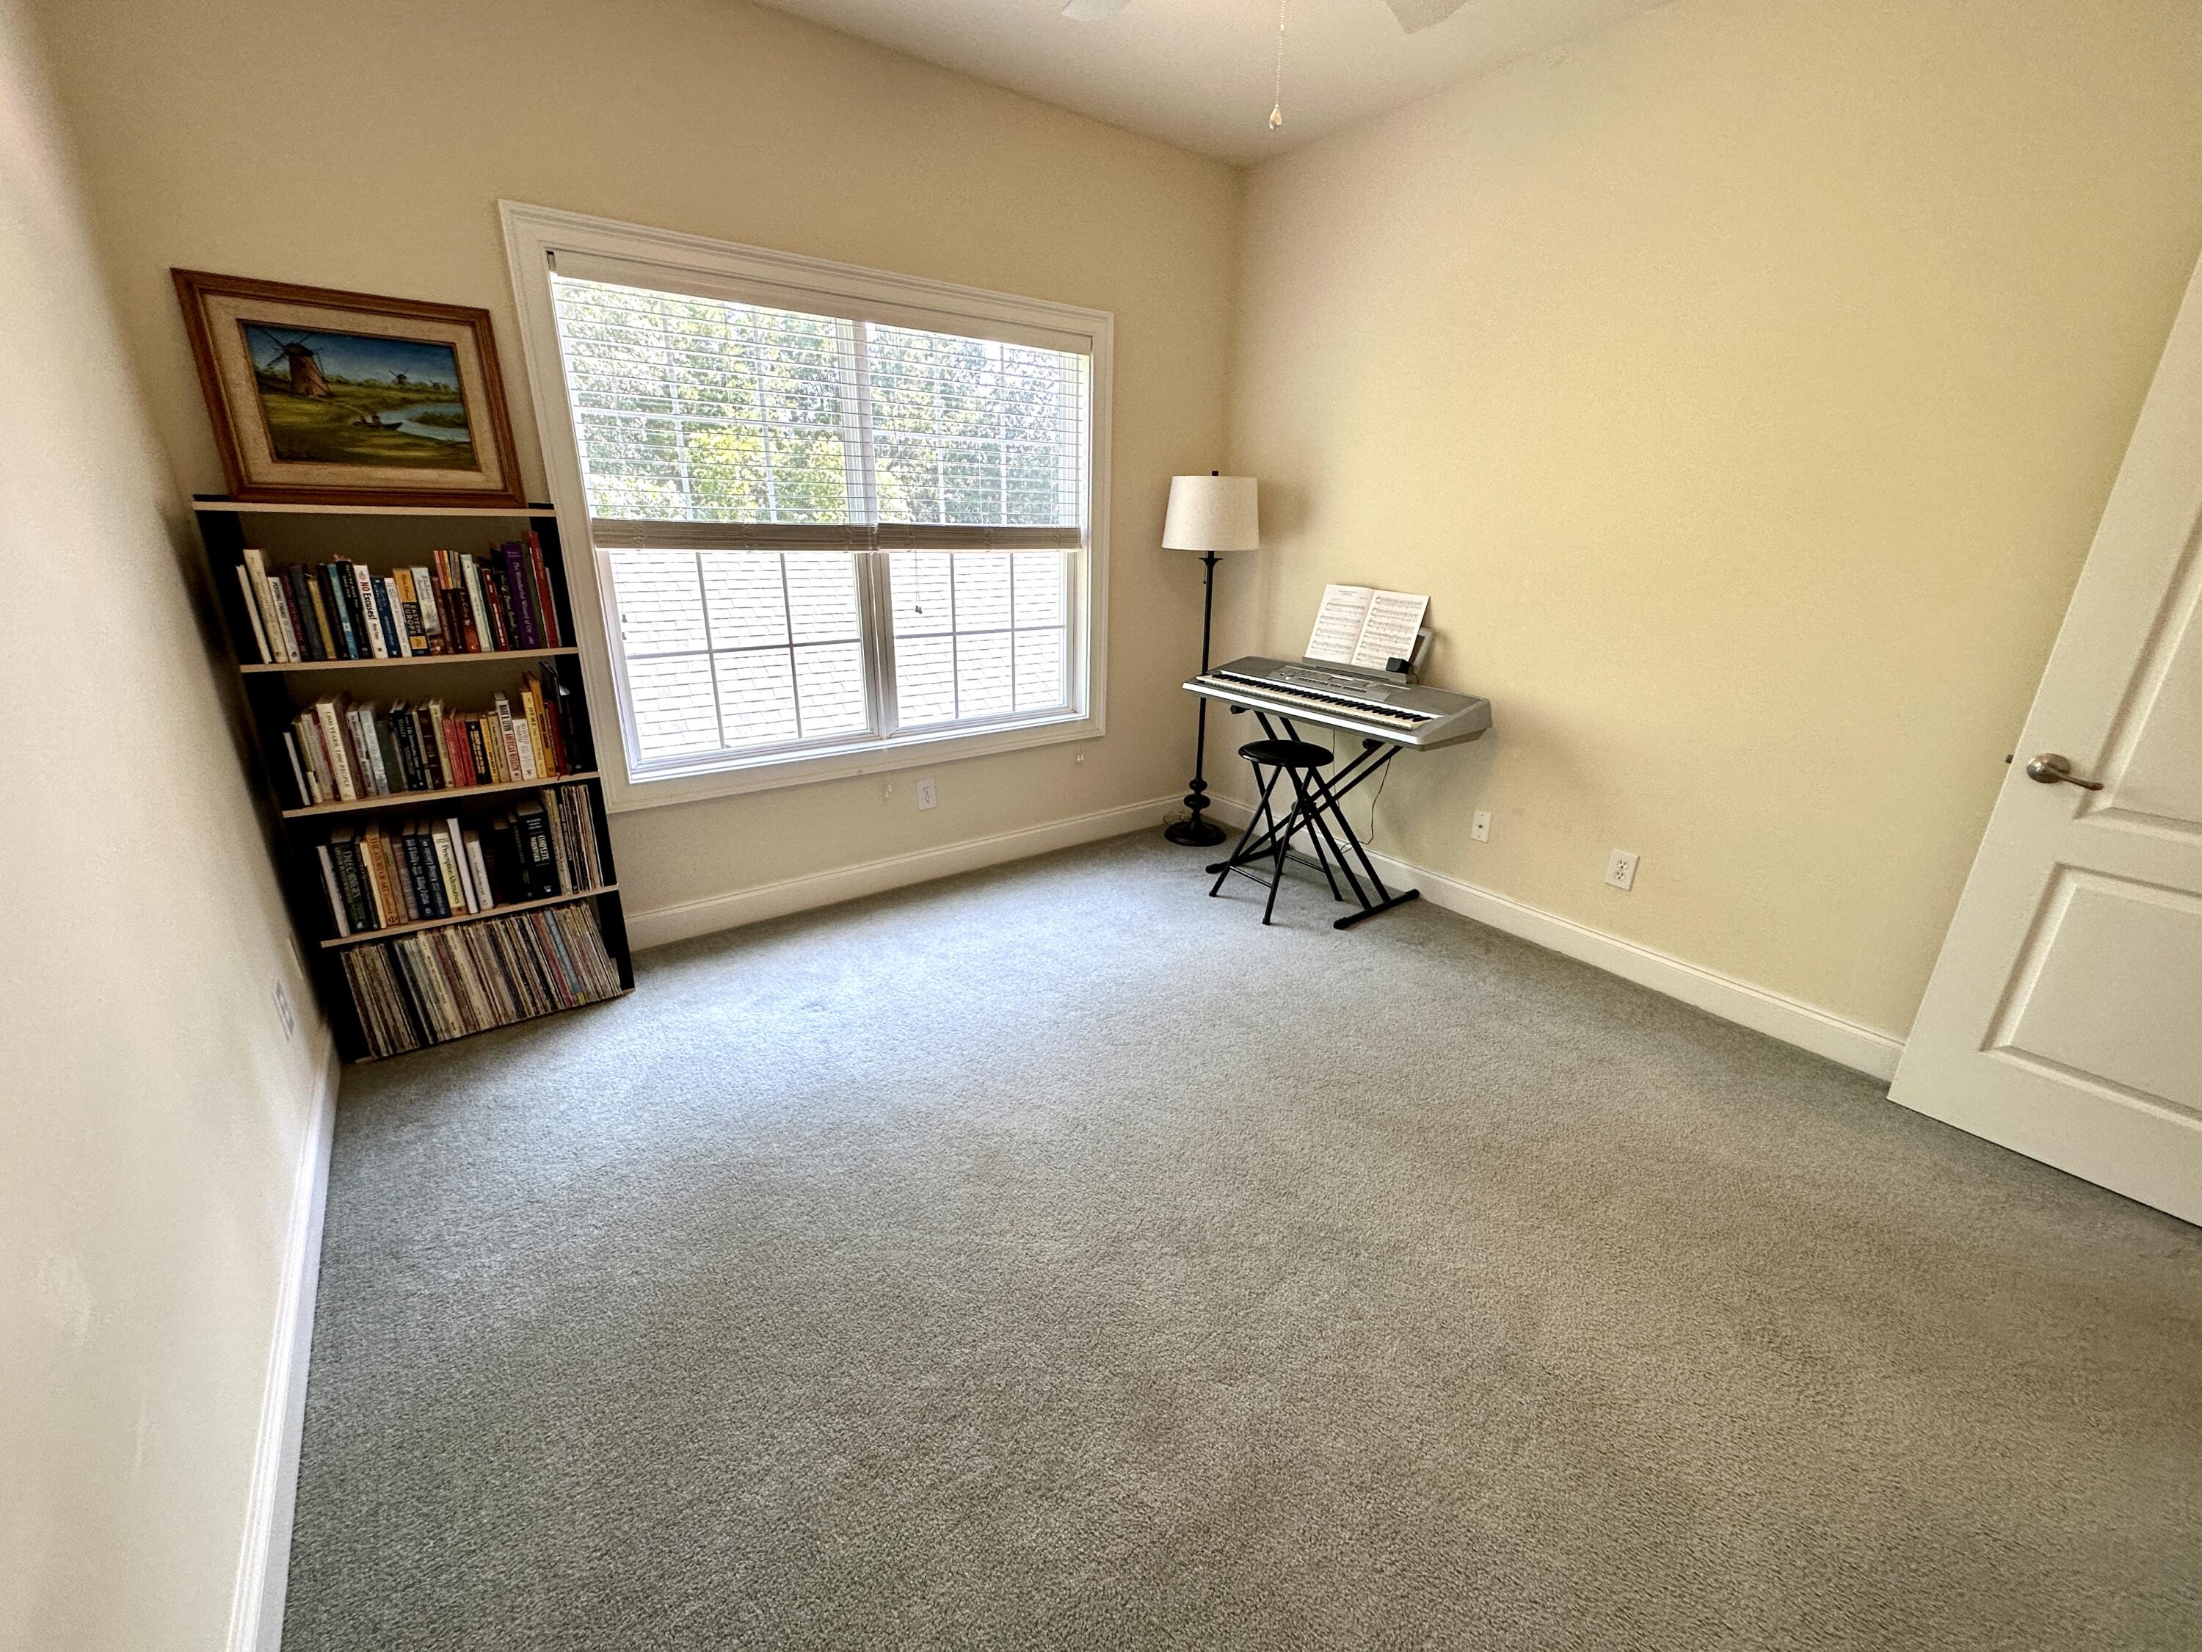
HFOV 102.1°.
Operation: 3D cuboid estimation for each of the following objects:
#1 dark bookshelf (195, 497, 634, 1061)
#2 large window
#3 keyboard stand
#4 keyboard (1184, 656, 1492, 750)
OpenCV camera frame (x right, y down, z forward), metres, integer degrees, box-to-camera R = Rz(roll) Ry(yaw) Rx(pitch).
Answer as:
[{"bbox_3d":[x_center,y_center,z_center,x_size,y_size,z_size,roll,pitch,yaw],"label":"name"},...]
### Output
[{"bbox_3d":[-1.782,-0.137,2.439,0.681,1.425,0.279,-13,24,-35],"label":"dark bookshelf"},{"bbox_3d":[-0.775,-1.005,3.139,1.978,1.653,0.111,-13,24,-35],"label":"large window"},{"bbox_3d":[0.874,-0.087,3.538,0.496,0.701,0.698,-13,24,-35],"label":"keyboard stand"},{"bbox_3d":[0.854,-0.503,3.466,0.388,0.134,1.174,-13,24,-35],"label":"keyboard"}]

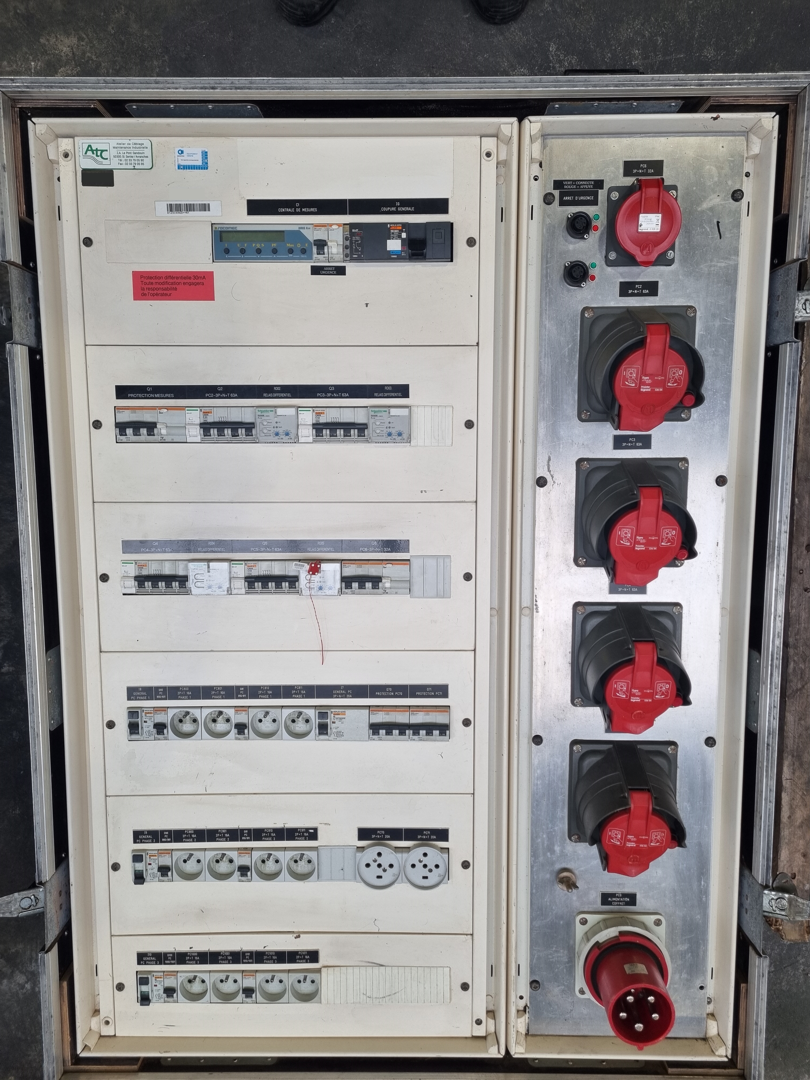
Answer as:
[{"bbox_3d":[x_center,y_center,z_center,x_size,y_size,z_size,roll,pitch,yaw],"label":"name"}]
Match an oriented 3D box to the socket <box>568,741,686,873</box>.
[{"bbox_3d":[0.296,0.352,1.063,0.144,0.088,0.155,0,96,0],"label":"socket"}]

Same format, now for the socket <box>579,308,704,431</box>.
[{"bbox_3d":[0.297,-0.211,0.990,0.146,0.090,0.157,0,96,0],"label":"socket"}]

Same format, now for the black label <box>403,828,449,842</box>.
[{"bbox_3d":[0.029,0.405,1.111,0.061,0.002,0.019,0,96,0],"label":"black label"}]

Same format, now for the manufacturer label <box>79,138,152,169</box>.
[{"bbox_3d":[-0.357,-0.477,1.004,0.089,0.002,0.035,0,96,0],"label":"manufacturer label"}]

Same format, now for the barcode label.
[{"bbox_3d":[-0.270,-0.413,1.011,0.083,0.001,0.018,0,96,0],"label":"barcode label"}]

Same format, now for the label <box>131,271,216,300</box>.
[{"bbox_3d":[-0.291,-0.320,1.022,0.102,0.001,0.036,0,96,0],"label":"label"}]

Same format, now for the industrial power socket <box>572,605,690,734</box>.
[{"bbox_3d":[0.295,0.164,1.041,0.143,0.088,0.153,0,96,0],"label":"industrial power socket"}]

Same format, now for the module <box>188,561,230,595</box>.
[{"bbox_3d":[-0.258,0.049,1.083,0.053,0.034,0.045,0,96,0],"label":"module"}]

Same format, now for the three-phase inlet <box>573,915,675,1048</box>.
[{"bbox_3d":[0.297,0.582,1.072,0.125,0.121,0.126,0,96,0],"label":"three-phase inlet"}]

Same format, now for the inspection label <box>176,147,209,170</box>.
[{"bbox_3d":[-0.266,-0.475,1.011,0.040,0.001,0.026,0,96,0],"label":"inspection label"}]

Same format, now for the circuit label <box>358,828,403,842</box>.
[{"bbox_3d":[-0.033,0.402,1.103,0.062,0.002,0.018,0,96,0],"label":"circuit label"}]

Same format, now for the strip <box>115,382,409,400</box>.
[{"bbox_3d":[-0.183,-0.191,1.043,0.379,0.002,0.018,0,96,0],"label":"strip"}]

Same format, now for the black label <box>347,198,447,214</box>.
[{"bbox_3d":[-0.007,-0.416,1.011,0.125,0.002,0.019,0,96,0],"label":"black label"}]

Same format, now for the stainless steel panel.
[{"bbox_3d":[0.300,0.099,1.080,0.253,0.003,1.212,0,96,0],"label":"stainless steel panel"}]

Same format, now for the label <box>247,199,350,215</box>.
[{"bbox_3d":[-0.134,-0.414,1.011,0.125,0.002,0.019,0,96,0],"label":"label"}]

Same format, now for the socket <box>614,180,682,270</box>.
[{"bbox_3d":[0.295,-0.385,0.990,0.086,0.050,0.105,0,96,0],"label":"socket"}]

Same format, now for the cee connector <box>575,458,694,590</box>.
[{"bbox_3d":[0.294,-0.022,1.012,0.146,0.090,0.157,0,96,0],"label":"cee connector"}]

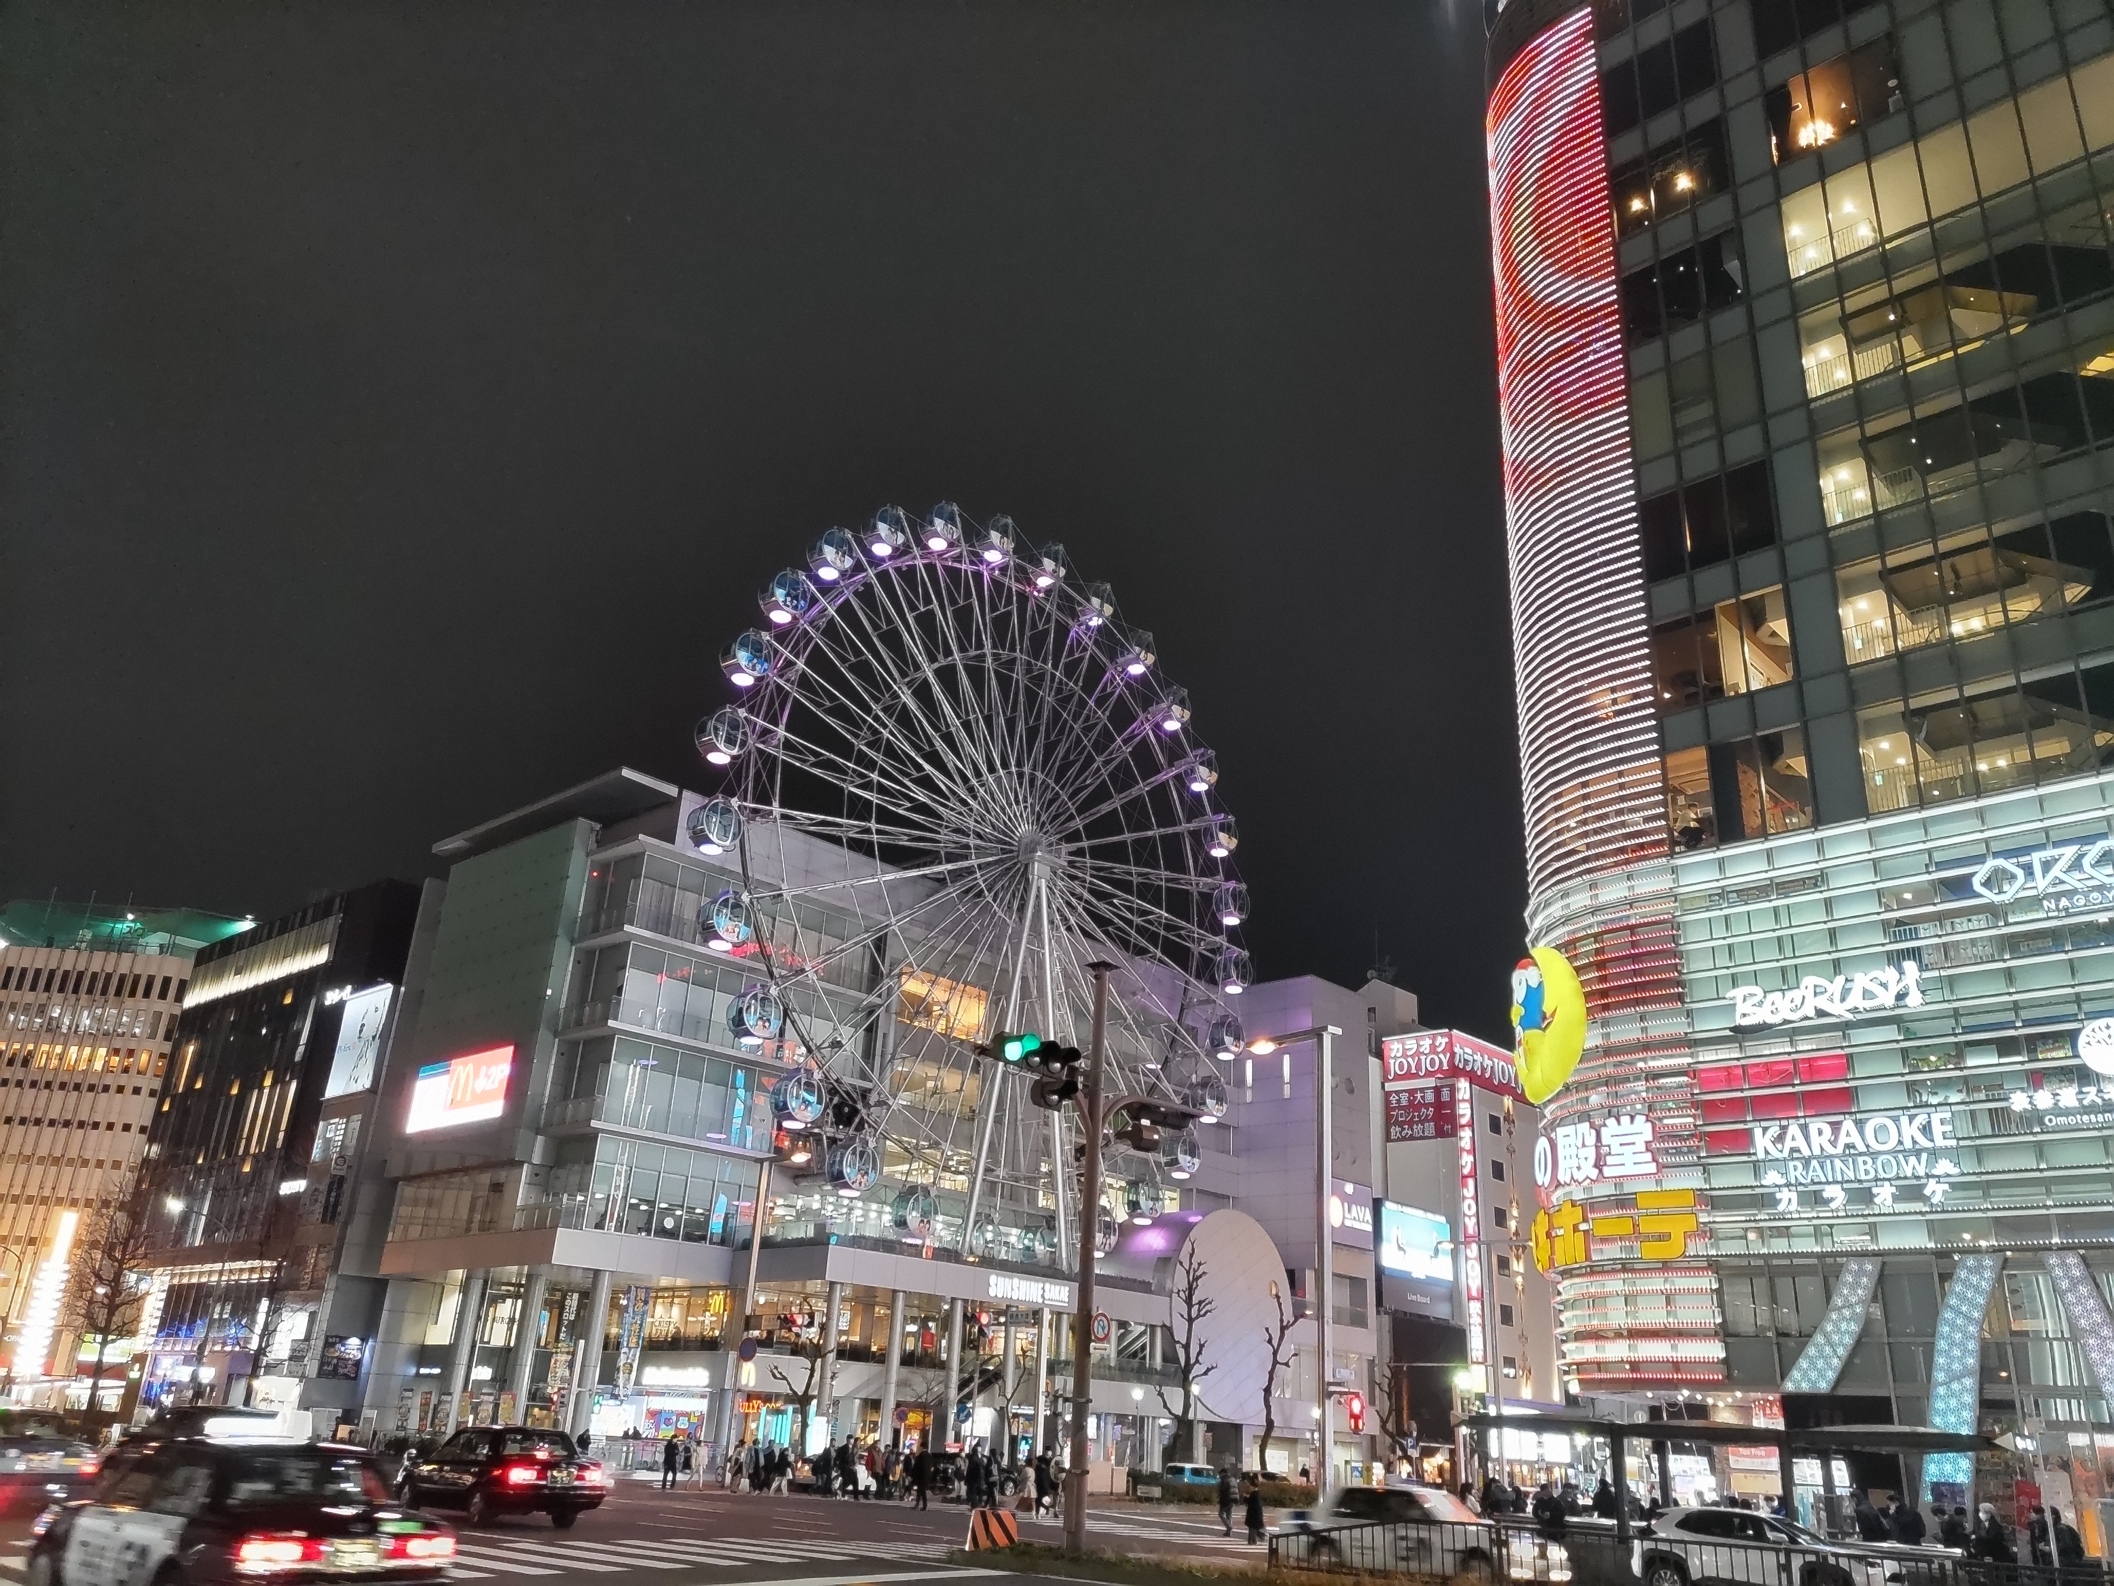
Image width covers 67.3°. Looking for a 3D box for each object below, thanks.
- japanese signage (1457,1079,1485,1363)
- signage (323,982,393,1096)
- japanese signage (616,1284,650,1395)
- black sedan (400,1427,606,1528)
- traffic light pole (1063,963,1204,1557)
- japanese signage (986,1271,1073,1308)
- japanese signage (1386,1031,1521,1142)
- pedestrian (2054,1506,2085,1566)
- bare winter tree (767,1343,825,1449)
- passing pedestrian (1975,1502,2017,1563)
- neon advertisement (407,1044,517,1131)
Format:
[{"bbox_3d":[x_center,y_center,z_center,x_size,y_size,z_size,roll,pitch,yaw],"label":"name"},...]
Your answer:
[{"bbox_3d":[28.013,28.533,107.129,1.100,18.480,0.400,-17,-30,40],"label":"japanese signage"},{"bbox_3d":[-38.562,13.965,88.172,5.900,5.650,0.400,-17,-30,40],"label":"signage"},{"bbox_3d":[-18.624,23.976,69.533,0.250,4.650,1.100,-17,-30,40],"label":"japanese signage"},{"bbox_3d":[-9.560,11.610,27.100,1.700,1.510,4.700,22,-29,-38],"label":"black sedan"},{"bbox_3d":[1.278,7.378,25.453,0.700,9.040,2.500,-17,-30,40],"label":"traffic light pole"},{"bbox_3d":[-1.148,23.607,75.232,0.250,1.000,5.700,-17,-30,40],"label":"japanese signage"},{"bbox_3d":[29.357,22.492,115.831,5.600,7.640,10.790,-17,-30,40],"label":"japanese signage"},{"bbox_3d":[14.828,11.324,23.183,0.450,1.680,0.500,-9,-25,28],"label":"pedestrian"},{"bbox_3d":[-9.370,22.159,57.417,2.200,5.000,2.000,6,-22,-6],"label":"bare winter tree"},{"bbox_3d":[14.022,11.492,23.690,0.450,1.640,0.500,-2,-23,14],"label":"passing pedestrian"},{"bbox_3d":[-28.761,14.454,76.811,9.400,3.300,0.350,-17,-30,40],"label":"neon advertisement"}]

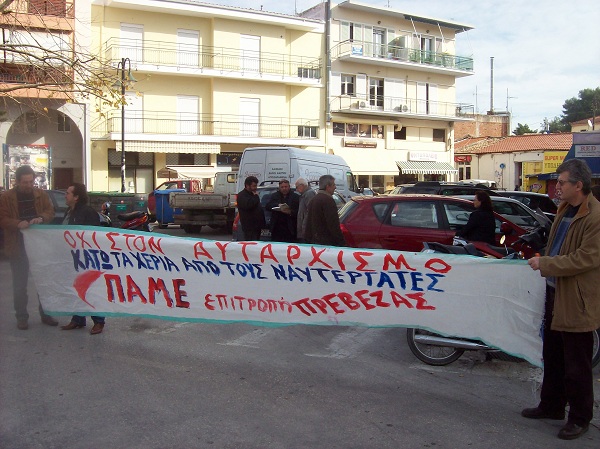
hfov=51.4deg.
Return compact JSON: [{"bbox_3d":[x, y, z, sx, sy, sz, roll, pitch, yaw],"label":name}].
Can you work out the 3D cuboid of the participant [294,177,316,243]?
[{"bbox_3d":[0.099,0.169,8.883,0.380,1.660,0.520,1,4,15],"label":"participant"}]

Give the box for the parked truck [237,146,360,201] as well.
[{"bbox_3d":[0.260,-1.084,20.374,1.980,2.580,5.600,2,4,25],"label":"parked truck"}]

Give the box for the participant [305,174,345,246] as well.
[{"bbox_3d":[0.307,0.203,8.183,0.400,1.690,0.540,-2,5,-30],"label":"participant"}]

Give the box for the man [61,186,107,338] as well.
[{"bbox_3d":[-2.333,0.346,6.760,0.400,1.600,0.500,-2,4,-28],"label":"man"}]

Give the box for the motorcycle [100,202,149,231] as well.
[{"bbox_3d":[-4.581,-0.023,16.036,1.880,1.070,0.680,1,4,15],"label":"motorcycle"}]

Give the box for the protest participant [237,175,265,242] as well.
[{"bbox_3d":[-0.703,0.159,8.882,0.360,1.680,0.520,0,4,-6],"label":"protest participant"}]

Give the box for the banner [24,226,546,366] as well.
[{"bbox_3d":[-0.595,0.545,5.325,4.997,0.860,0.220,2,4,28],"label":"banner"}]

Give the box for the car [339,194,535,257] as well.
[{"bbox_3d":[2.500,0.240,10.040,4.250,1.460,1.780,0,4,6],"label":"car"}]

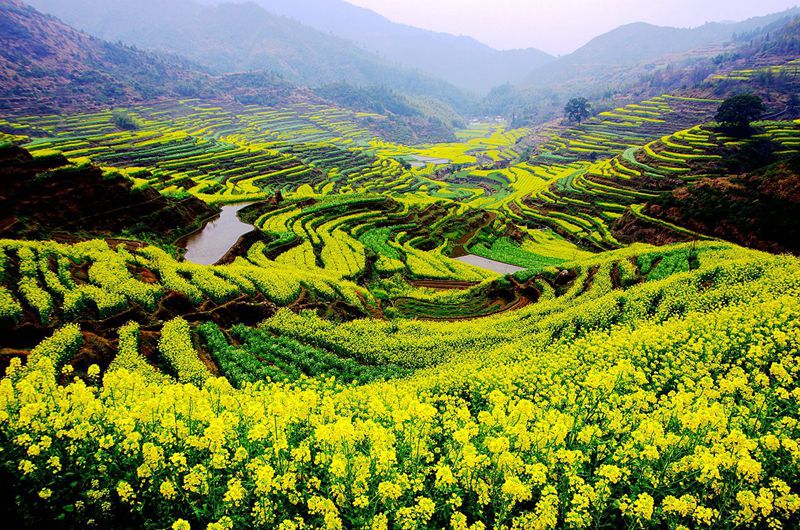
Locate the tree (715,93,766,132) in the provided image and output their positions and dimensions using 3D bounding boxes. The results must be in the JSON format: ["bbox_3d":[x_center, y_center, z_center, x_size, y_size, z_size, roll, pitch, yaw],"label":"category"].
[{"bbox_3d":[96.670,-43.290,170.000,13.600,11.200,13.200,9,19,28],"label":"tree"}]

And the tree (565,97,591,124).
[{"bbox_3d":[77.660,-67.600,262.000,11.200,11.900,11.000,5,17,15],"label":"tree"}]

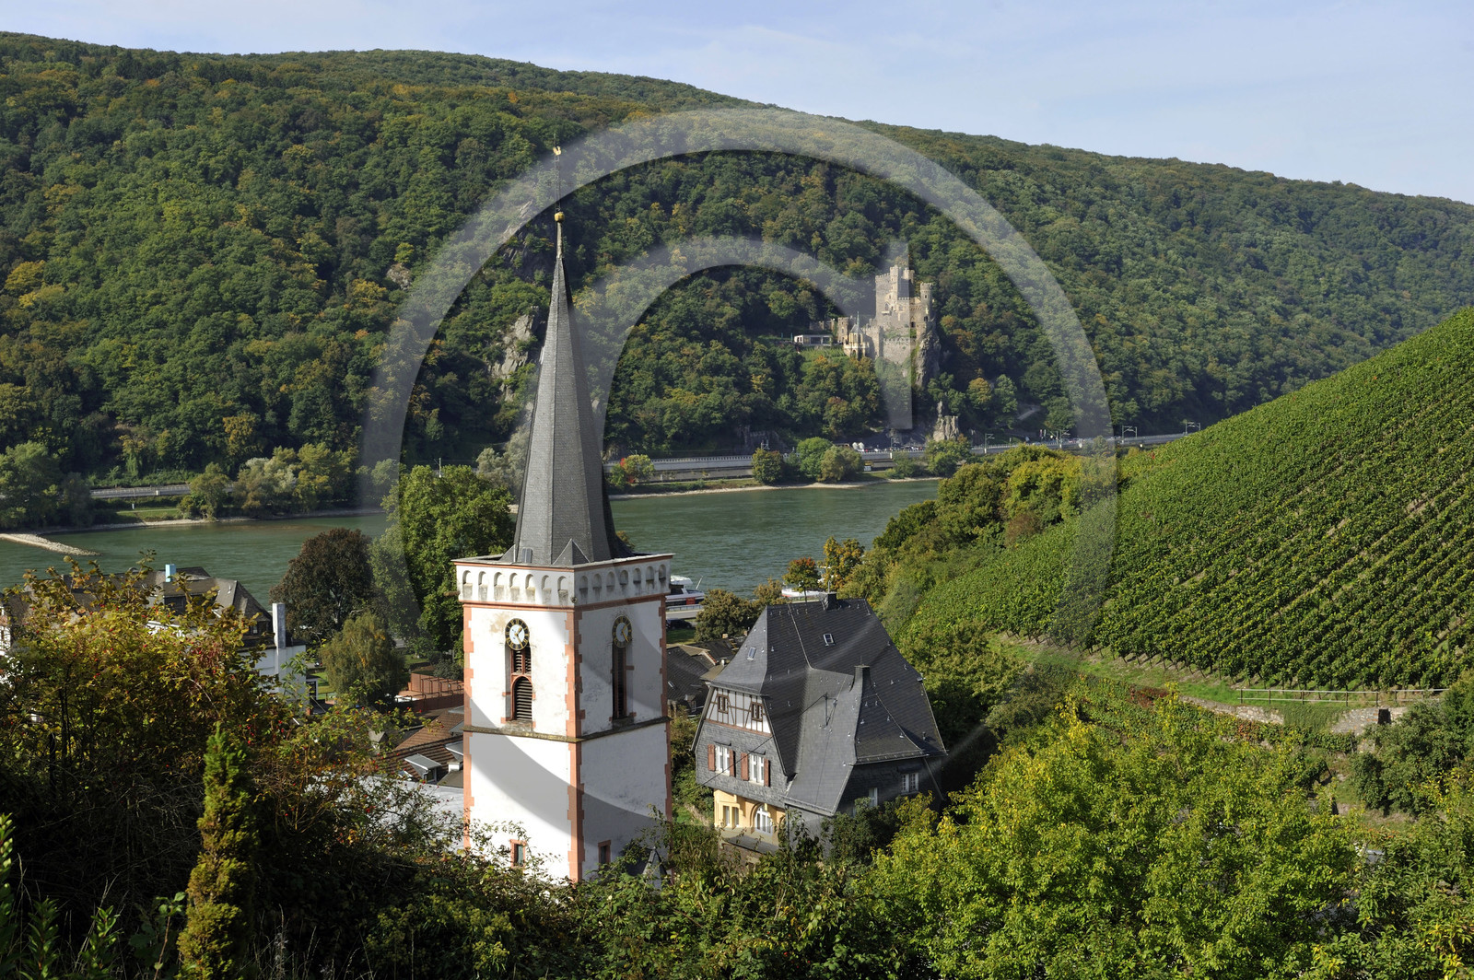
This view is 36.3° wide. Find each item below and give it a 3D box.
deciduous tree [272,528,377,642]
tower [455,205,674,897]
[{"bbox_3d":[-62.026,15.222,338.000,16.500,19.030,16.000,-1,3,0],"label":"deciduous tree"},{"bbox_3d":[-8.449,5.019,110.387,7.700,37.060,7.700,2,4,36],"label":"tower"}]

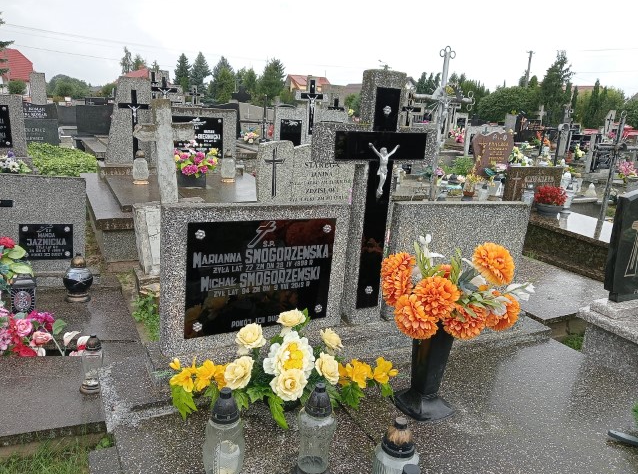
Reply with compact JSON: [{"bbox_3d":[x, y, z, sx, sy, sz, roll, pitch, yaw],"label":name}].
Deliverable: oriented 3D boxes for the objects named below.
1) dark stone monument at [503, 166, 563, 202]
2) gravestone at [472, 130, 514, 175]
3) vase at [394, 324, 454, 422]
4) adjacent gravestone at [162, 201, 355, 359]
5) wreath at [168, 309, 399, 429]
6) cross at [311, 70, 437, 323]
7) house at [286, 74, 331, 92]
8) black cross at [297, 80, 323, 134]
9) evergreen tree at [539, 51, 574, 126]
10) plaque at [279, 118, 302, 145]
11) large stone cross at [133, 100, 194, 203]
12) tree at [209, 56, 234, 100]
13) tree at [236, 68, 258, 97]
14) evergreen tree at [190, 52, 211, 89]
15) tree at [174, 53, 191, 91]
[{"bbox_3d":[2.434,-0.571,5.853,0.880,0.480,0.100,-3,15,-28],"label":"dark stone monument"},{"bbox_3d":[2.720,-1.246,7.933,0.790,0.790,0.100,-3,14,-26],"label":"gravestone"},{"bbox_3d":[0.377,0.431,1.761,0.155,0.310,0.155,-4,15,-30],"label":"vase"},{"bbox_3d":[-0.228,0.138,2.013,0.763,0.537,0.073,-3,16,-33],"label":"adjacent gravestone"},{"bbox_3d":[-0.106,0.404,1.713,0.730,0.320,0.280,1,13,-13],"label":"wreath"},{"bbox_3d":[0.218,-0.144,2.200,0.567,1.058,0.109,-5,18,-29],"label":"cross"},{"bbox_3d":[-1.940,-22.249,85.160,7.500,8.300,9.000,16,18,43],"label":"house"},{"bbox_3d":[-0.108,-1.998,8.000,0.410,0.860,0.070,-5,17,-30],"label":"black cross"},{"bbox_3d":[14.588,-8.293,32.206,2.000,6.200,2.000,4,13,0],"label":"evergreen tree"},{"bbox_3d":[-0.423,-1.555,7.800,0.380,0.450,0.080,-5,17,-30],"label":"plaque"},{"bbox_3d":[-1.077,-0.596,3.600,0.390,0.710,0.135,-9,16,-29],"label":"large stone cross"},{"bbox_3d":[-8.575,-12.693,45.273,2.300,5.900,2.300,4,13,0],"label":"tree"},{"bbox_3d":[-6.643,-13.705,48.000,2.044,4.088,2.044,4,14,0],"label":"tree"},{"bbox_3d":[-11.928,-15.753,52.000,2.013,5.838,2.013,4,14,0],"label":"evergreen tree"},{"bbox_3d":[-13.740,-15.703,52.000,1.812,5.536,1.812,4,14,0],"label":"tree"}]

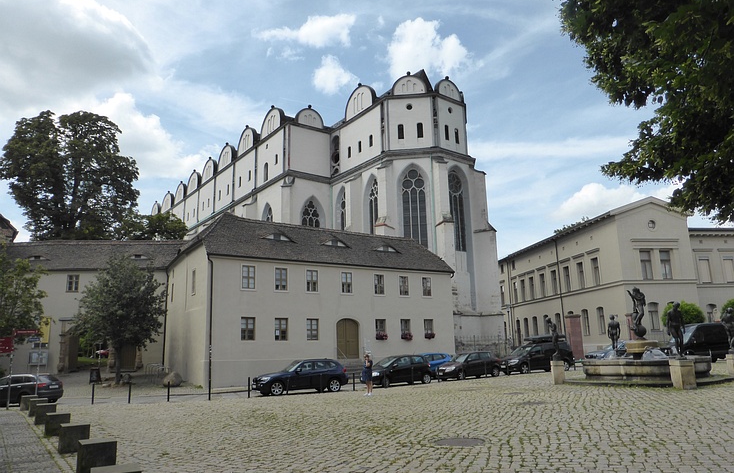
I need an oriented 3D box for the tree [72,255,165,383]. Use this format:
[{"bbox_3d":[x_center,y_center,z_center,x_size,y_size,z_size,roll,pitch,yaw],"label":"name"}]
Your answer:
[{"bbox_3d":[-13.660,4.583,29.669,5.009,7.086,5.009,-1,-12,0],"label":"tree"}]

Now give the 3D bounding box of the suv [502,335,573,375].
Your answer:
[{"bbox_3d":[10.124,7.082,31.666,4.500,2.000,1.780,3,-13,-21],"label":"suv"}]

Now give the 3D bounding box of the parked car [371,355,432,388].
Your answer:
[{"bbox_3d":[1.571,6.904,27.253,3.850,1.540,1.680,5,-14,-29],"label":"parked car"}]

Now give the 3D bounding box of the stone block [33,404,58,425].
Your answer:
[{"bbox_3d":[-9.647,5.345,15.964,0.510,0.520,0.510,6,-14,-30],"label":"stone block"}]

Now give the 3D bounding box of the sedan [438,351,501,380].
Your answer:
[{"bbox_3d":[6.020,7.550,31.146,3.990,1.500,1.670,3,-13,-26],"label":"sedan"}]

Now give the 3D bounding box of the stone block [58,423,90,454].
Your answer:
[{"bbox_3d":[-6.089,4.193,11.045,0.505,0.515,0.505,7,-14,-33],"label":"stone block"}]

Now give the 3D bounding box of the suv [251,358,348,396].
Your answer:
[{"bbox_3d":[-3.071,6.583,24.893,4.450,1.550,1.800,4,-13,-25],"label":"suv"}]

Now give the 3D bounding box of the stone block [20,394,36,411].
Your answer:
[{"bbox_3d":[-13.373,6.601,21.002,0.500,0.510,0.500,5,-14,-29],"label":"stone block"}]

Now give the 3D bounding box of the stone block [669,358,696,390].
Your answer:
[{"bbox_3d":[10.695,4.666,17.927,0.530,0.940,0.530,0,-12,-7],"label":"stone block"}]

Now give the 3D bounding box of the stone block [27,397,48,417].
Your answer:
[{"bbox_3d":[-11.358,5.926,18.369,0.512,0.523,0.512,6,-14,-30],"label":"stone block"}]

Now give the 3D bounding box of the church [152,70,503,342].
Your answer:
[{"bbox_3d":[-10.438,2.403,76.934,24.300,31.085,67.542,7,-15,-35],"label":"church"}]

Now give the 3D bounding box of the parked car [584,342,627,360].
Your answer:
[{"bbox_3d":[15.438,7.037,31.851,4.350,1.470,1.780,0,-12,-7],"label":"parked car"}]

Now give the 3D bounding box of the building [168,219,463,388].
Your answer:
[{"bbox_3d":[-3.213,4.386,36.347,18.085,10.508,7.881,6,-14,-31],"label":"building"}]

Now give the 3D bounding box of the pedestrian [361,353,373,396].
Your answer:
[{"bbox_3d":[0.000,5.715,21.892,0.420,1.647,0.450,3,-13,-21],"label":"pedestrian"}]

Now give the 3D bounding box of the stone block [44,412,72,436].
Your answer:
[{"bbox_3d":[-7.839,4.780,13.486,0.500,0.510,0.500,5,-14,-29],"label":"stone block"}]

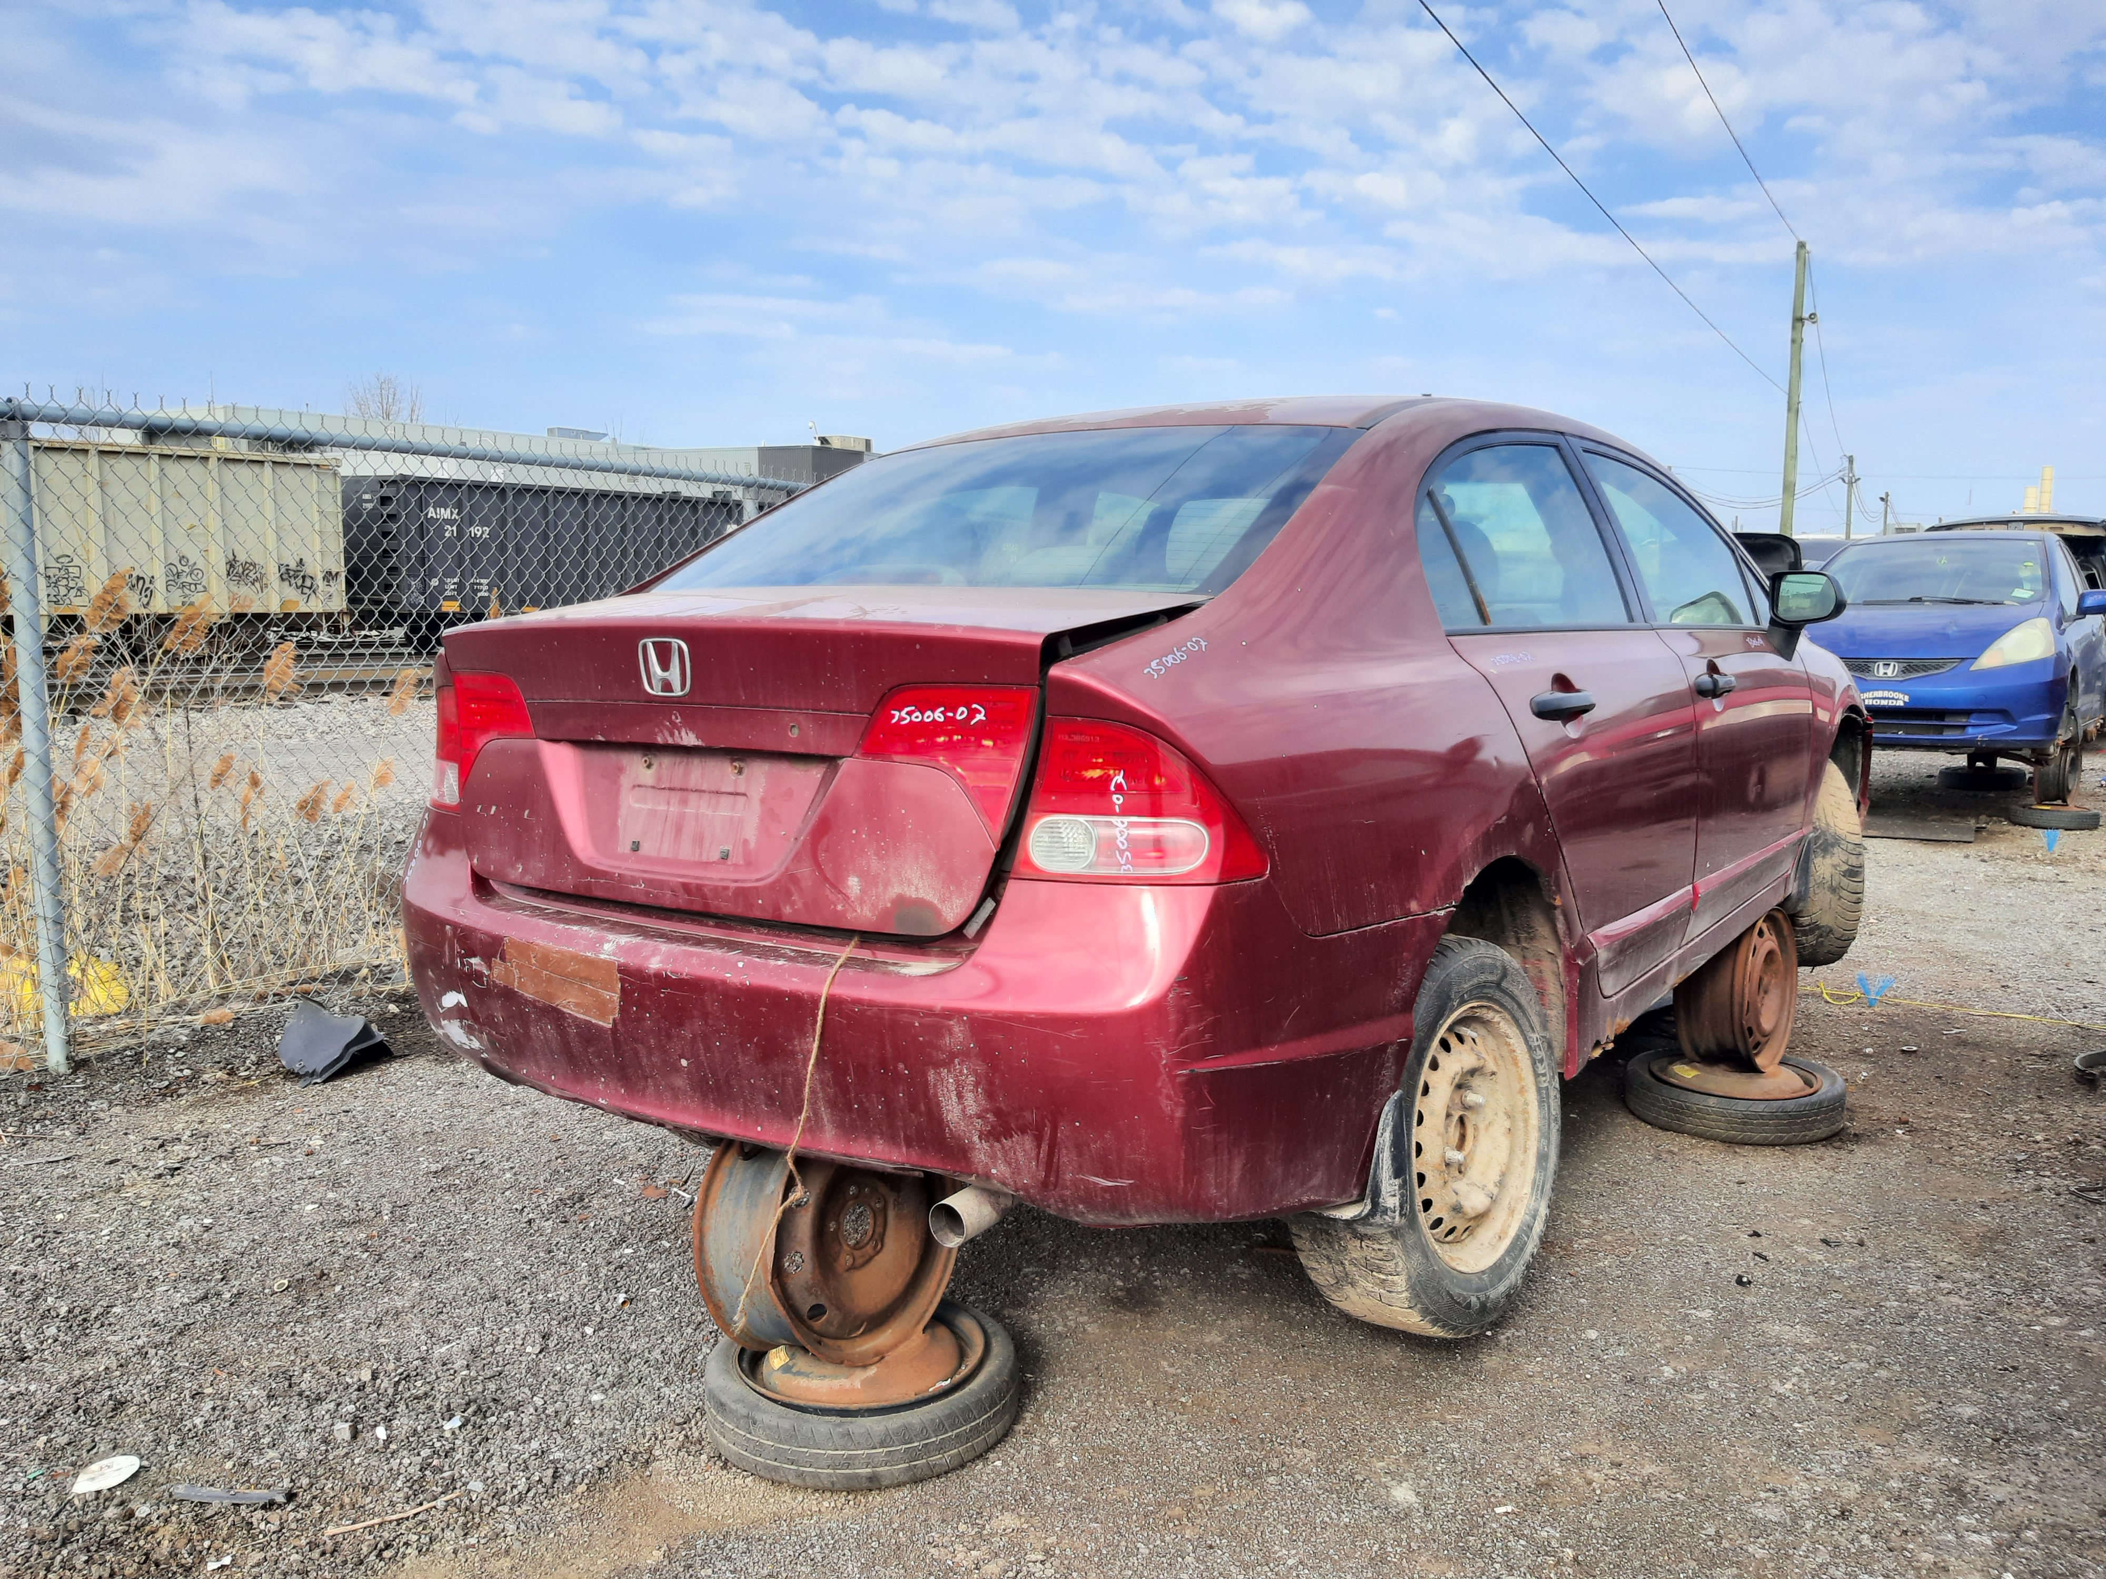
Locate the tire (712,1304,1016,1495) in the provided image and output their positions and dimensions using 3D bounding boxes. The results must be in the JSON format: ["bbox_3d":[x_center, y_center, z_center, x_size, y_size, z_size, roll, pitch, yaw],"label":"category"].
[{"bbox_3d":[-0.316,0.999,2.660,0.525,0.130,0.525,0,7,0],"label":"tire"}]

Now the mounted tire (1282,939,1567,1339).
[{"bbox_3d":[0.590,0.531,2.473,0.205,0.616,0.616,-2,4,40],"label":"mounted tire"}]

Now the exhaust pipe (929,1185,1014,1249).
[{"bbox_3d":[-0.096,0.536,2.050,0.058,0.058,0.160,4,8,35],"label":"exhaust pipe"}]

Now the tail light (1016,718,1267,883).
[{"bbox_3d":[0.110,0.014,1.869,0.280,0.210,0.190,2,7,23],"label":"tail light"}]

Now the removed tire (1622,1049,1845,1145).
[{"bbox_3d":[1.745,0.776,4.054,0.525,0.122,0.525,0,7,0],"label":"removed tire"}]

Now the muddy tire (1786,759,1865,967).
[{"bbox_3d":[2.185,0.212,4.640,0.200,0.620,0.620,1,7,8],"label":"muddy tire"}]

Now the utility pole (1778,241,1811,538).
[{"bbox_3d":[15.179,-6.747,32.508,0.290,8.700,0.290,0,7,0],"label":"utility pole"}]

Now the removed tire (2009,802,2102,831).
[{"bbox_3d":[6.108,0.169,9.650,0.500,0.120,0.500,0,7,0],"label":"removed tire"}]

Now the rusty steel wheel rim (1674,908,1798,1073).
[{"bbox_3d":[1.737,0.496,4.008,0.165,0.415,0.415,2,6,45],"label":"rusty steel wheel rim"}]

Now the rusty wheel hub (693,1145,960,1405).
[{"bbox_3d":[-0.367,0.729,2.619,0.190,0.415,0.415,-8,0,40],"label":"rusty wheel hub"}]

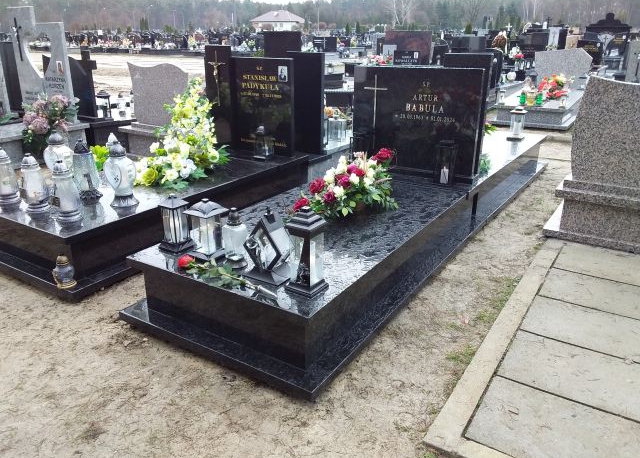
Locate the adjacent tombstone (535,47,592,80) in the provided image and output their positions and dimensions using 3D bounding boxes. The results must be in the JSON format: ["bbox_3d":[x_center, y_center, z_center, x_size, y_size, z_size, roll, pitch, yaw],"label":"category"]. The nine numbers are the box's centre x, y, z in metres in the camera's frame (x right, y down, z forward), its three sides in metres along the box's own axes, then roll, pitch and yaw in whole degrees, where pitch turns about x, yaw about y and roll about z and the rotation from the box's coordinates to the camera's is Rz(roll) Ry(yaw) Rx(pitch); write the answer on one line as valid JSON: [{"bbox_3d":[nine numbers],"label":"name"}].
[{"bbox_3d":[4.195,-2.795,8.984,0.901,0.673,0.124,13,24,31],"label":"adjacent tombstone"}]

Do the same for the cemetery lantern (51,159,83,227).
[{"bbox_3d":[-1.286,-0.200,2.628,0.122,0.289,0.122,13,24,31],"label":"cemetery lantern"}]

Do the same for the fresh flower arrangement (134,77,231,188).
[{"bbox_3d":[-0.891,-0.649,3.329,0.496,0.641,0.434,13,24,31],"label":"fresh flower arrangement"}]

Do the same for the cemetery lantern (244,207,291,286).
[{"bbox_3d":[-0.233,0.054,2.218,0.212,0.317,0.128,13,24,31],"label":"cemetery lantern"}]

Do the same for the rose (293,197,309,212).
[{"bbox_3d":[-0.093,-0.127,2.686,0.081,0.064,0.077,13,24,31],"label":"rose"}]

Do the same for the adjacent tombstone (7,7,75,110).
[{"bbox_3d":[-2.871,-1.683,5.344,0.909,1.116,0.093,13,24,31],"label":"adjacent tombstone"}]

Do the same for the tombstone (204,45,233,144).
[{"bbox_3d":[-0.884,-1.209,4.734,0.264,0.877,0.082,13,24,31],"label":"tombstone"}]

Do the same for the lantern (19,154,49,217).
[{"bbox_3d":[-1.677,-0.278,3.030,0.144,0.332,0.144,-12,23,-28],"label":"lantern"}]

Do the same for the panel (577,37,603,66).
[{"bbox_3d":[6.859,-4.447,13.114,0.630,0.589,0.093,13,24,31],"label":"panel"}]

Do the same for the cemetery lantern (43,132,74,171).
[{"bbox_3d":[-1.751,-0.467,3.489,0.180,0.388,0.172,13,24,31],"label":"cemetery lantern"}]

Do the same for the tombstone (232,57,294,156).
[{"bbox_3d":[-0.474,-1.041,4.422,0.617,0.784,0.069,13,24,31],"label":"tombstone"}]

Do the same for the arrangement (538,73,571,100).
[{"bbox_3d":[3.823,-2.337,8.466,0.470,0.397,0.366,13,24,31],"label":"arrangement"}]

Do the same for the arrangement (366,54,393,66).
[{"bbox_3d":[1.444,-4.090,12.566,0.618,0.371,0.464,13,24,31],"label":"arrangement"}]

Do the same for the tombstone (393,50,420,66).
[{"bbox_3d":[1.663,-3.082,9.837,0.527,0.548,0.083,13,24,31],"label":"tombstone"}]

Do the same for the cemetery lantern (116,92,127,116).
[{"bbox_3d":[-2.494,-1.539,6.445,0.134,0.323,0.134,-8,22,-19],"label":"cemetery lantern"}]

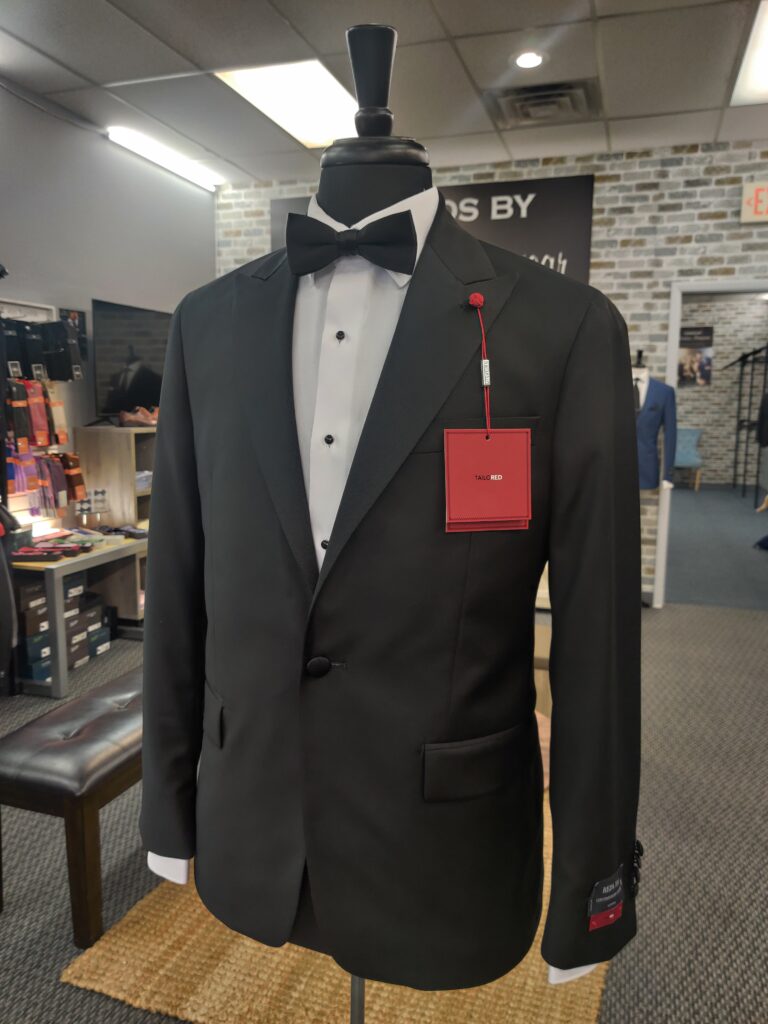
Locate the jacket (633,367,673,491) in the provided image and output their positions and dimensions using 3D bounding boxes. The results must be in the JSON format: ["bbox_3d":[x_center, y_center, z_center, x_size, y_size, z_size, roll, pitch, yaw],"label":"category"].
[{"bbox_3d":[1.578,-0.513,5.005,0.480,0.710,0.280,3,8,17],"label":"jacket"}]

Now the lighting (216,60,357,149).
[{"bbox_3d":[-0.370,-2.222,4.382,0.600,0.060,1.200,3,8,17],"label":"lighting"}]

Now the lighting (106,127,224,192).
[{"bbox_3d":[-1.388,-2.305,5.292,0.120,0.075,1.220,3,8,17],"label":"lighting"}]

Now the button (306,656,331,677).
[{"bbox_3d":[-0.061,0.145,0.743,0.021,0.019,0.008,3,8,17],"label":"button"}]

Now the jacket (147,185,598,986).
[{"bbox_3d":[-0.019,0.057,0.848,0.560,0.765,0.275,3,8,17],"label":"jacket"}]

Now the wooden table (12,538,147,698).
[{"bbox_3d":[-1.619,0.478,4.162,0.585,0.620,0.940,3,8,17],"label":"wooden table"}]

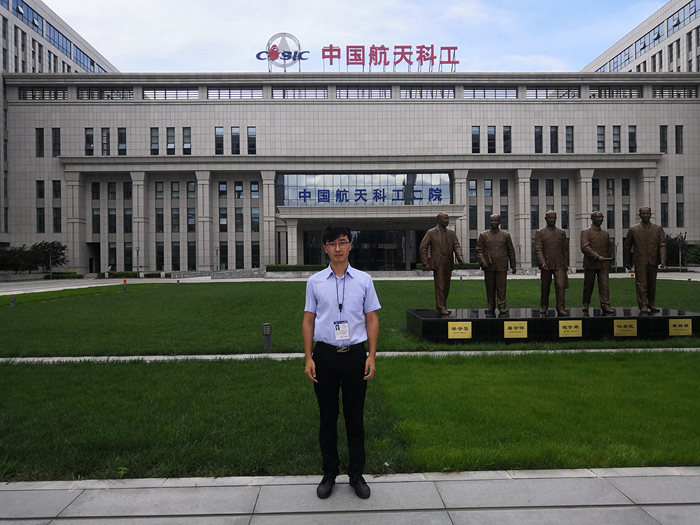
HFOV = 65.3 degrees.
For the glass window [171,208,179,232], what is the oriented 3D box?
[{"bbox_3d":[-24.004,-5.805,75.020,1.145,3.422,0.200,-1,0,-1],"label":"glass window"}]

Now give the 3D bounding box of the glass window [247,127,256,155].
[{"bbox_3d":[-12.193,-15.064,67.864,1.000,3.481,0.150,-1,0,-2],"label":"glass window"}]

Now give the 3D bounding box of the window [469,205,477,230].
[{"bbox_3d":[15.827,-5.730,70.228,0.990,3.100,0.150,-1,0,-1],"label":"window"}]

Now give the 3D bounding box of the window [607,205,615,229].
[{"bbox_3d":[33.326,-5.774,69.742,0.910,3.000,0.150,-1,0,-2],"label":"window"}]

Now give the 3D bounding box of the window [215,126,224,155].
[{"bbox_3d":[-16.177,-15.011,67.737,1.000,3.475,0.150,-1,0,-2],"label":"window"}]

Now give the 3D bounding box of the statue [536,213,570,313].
[{"bbox_3d":[3.899,-0.016,10.550,0.660,1.988,0.680,-1,0,9],"label":"statue"}]

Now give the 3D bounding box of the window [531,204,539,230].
[{"bbox_3d":[24.603,-6.026,72.711,1.090,3.157,0.150,-1,0,-2],"label":"window"}]

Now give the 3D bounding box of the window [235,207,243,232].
[{"bbox_3d":[-15.282,-5.891,75.238,1.152,3.459,0.200,-1,0,-1],"label":"window"}]

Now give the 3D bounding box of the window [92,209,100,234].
[{"bbox_3d":[-31.553,-5.136,67.987,0.910,3.000,0.150,-1,0,-2],"label":"window"}]

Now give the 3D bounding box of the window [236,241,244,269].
[{"bbox_3d":[-13.979,-0.877,69.388,1.000,3.507,0.150,-1,0,-2],"label":"window"}]

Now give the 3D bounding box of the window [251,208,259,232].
[{"bbox_3d":[-12.053,-5.431,69.531,0.981,3.095,0.150,-1,0,-1],"label":"window"}]

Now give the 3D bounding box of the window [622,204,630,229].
[{"bbox_3d":[35.745,-5.913,70.725,0.997,3.096,0.150,-1,0,-1],"label":"window"}]

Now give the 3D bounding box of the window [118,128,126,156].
[{"bbox_3d":[-30.666,-16.214,73.438,1.118,3.917,0.200,-1,0,-1],"label":"window"}]

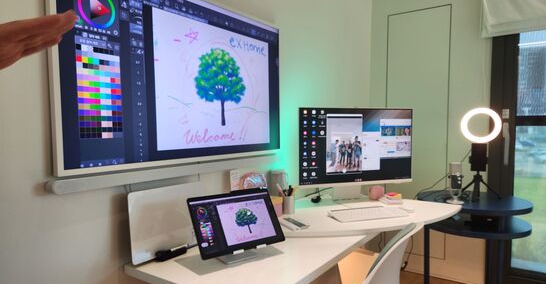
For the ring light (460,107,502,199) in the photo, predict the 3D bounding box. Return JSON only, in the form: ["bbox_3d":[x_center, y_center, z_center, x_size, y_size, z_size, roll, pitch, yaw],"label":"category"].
[{"bbox_3d":[1.187,0.067,2.072,0.213,0.520,0.190,1,3,30],"label":"ring light"}]

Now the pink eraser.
[{"bbox_3d":[0.572,0.281,2.000,0.076,0.075,0.060,-1,3,-6],"label":"pink eraser"}]

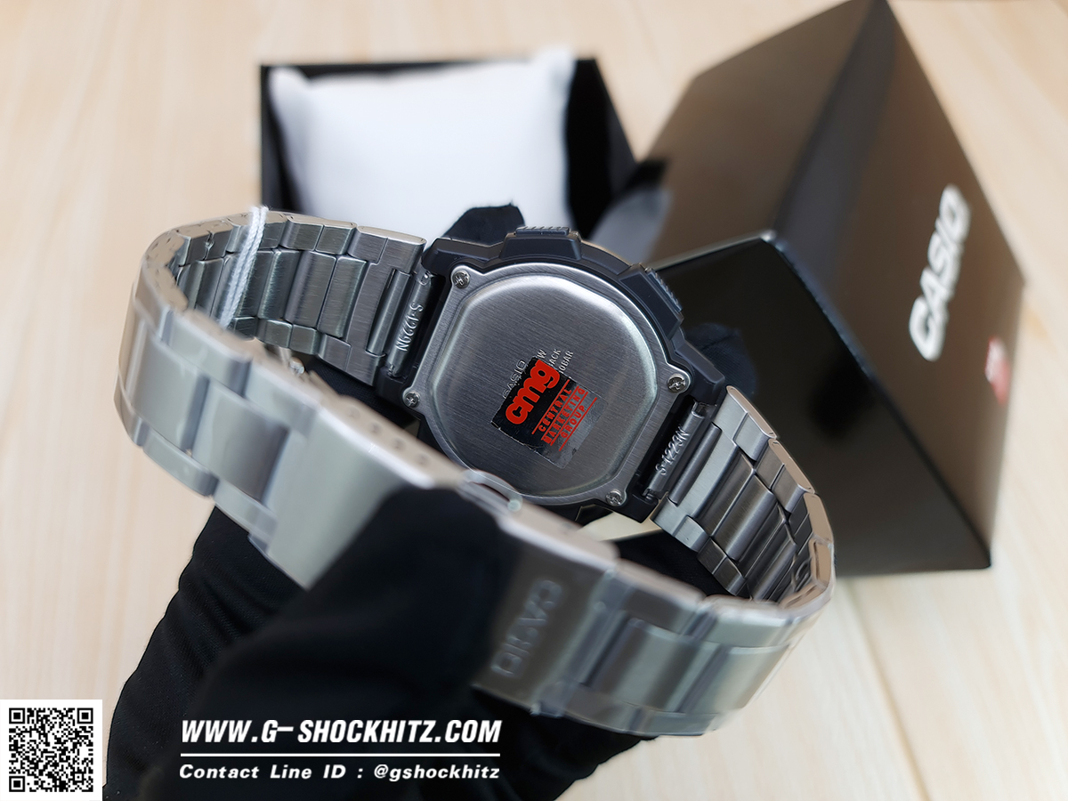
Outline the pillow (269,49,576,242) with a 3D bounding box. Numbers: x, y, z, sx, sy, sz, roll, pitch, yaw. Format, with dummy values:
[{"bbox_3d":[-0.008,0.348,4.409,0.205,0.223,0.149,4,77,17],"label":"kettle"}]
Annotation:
[{"bbox_3d":[-0.028,-0.051,0.231,0.084,0.052,0.075,-6,56,-12],"label":"pillow"}]

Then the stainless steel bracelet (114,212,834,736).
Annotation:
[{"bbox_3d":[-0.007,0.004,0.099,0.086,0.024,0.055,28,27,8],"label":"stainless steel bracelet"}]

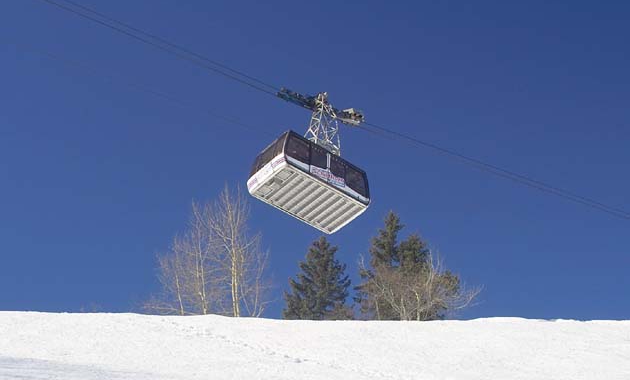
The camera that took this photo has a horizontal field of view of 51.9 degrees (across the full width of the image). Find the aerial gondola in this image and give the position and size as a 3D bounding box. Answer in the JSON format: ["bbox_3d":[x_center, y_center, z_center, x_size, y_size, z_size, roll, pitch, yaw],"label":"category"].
[{"bbox_3d":[0.177,-2.768,39.838,6.700,9.200,3.500,28,-45,-29],"label":"aerial gondola"}]

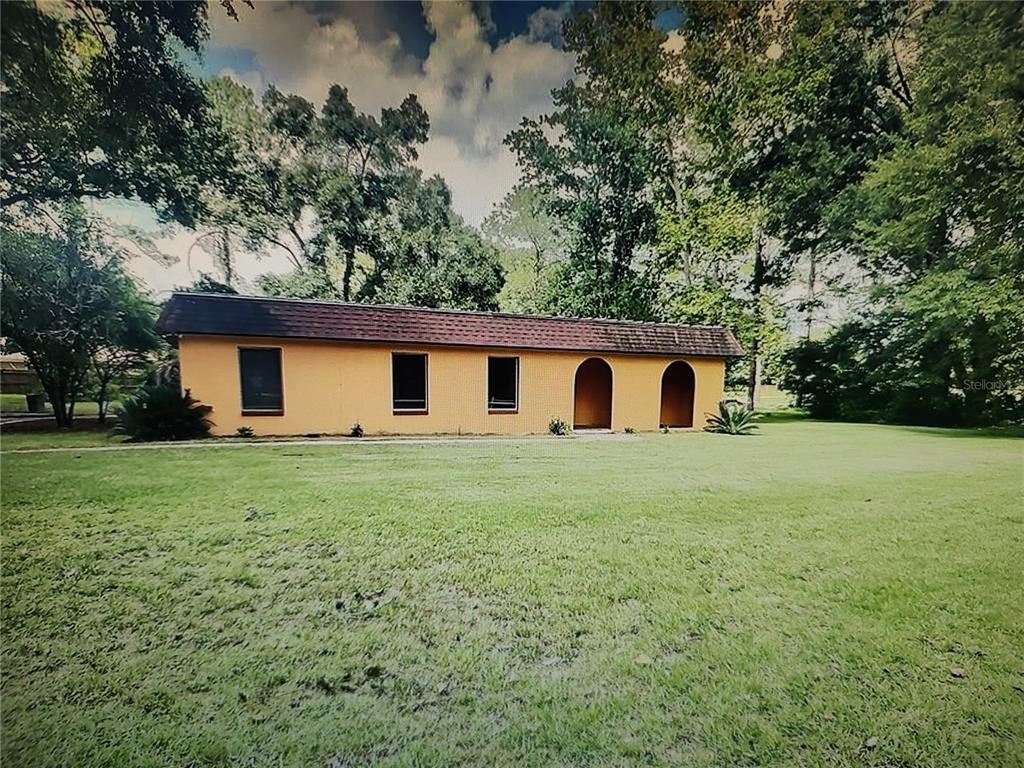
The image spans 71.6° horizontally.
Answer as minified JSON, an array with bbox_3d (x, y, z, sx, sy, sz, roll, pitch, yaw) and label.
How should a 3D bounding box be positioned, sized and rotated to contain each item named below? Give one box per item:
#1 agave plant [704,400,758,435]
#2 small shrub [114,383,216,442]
[{"bbox_3d":[6.616,1.010,21.400,1.600,1.020,1.550,1,1,0],"label":"agave plant"},{"bbox_3d":[-7.733,0.656,15.800,2.050,1.280,1.950,1,1,0],"label":"small shrub"}]

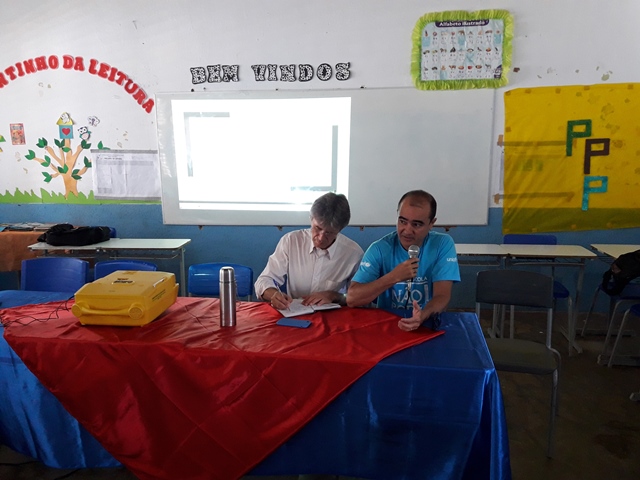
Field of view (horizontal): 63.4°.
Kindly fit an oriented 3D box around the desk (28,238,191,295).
[{"bbox_3d":[-1.669,0.398,4.314,1.220,0.760,0.420,0,11,4],"label":"desk"}]

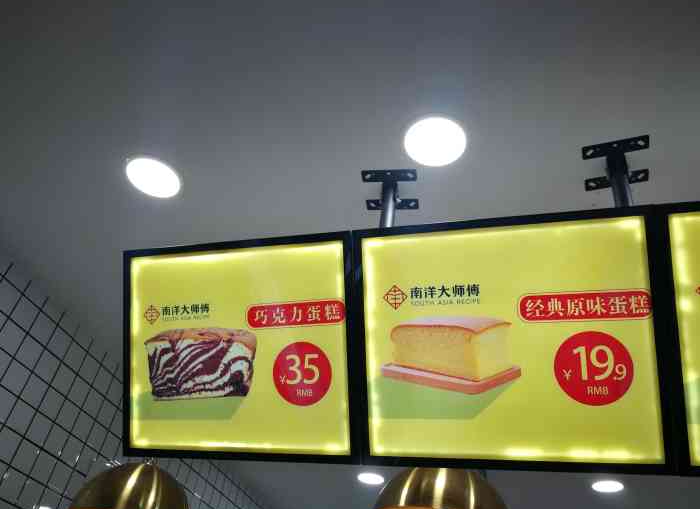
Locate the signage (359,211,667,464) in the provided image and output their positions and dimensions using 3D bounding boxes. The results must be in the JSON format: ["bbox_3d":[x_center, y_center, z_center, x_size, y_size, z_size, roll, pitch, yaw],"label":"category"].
[{"bbox_3d":[0.315,0.181,1.140,0.587,0.484,0.040,-4,-6,15],"label":"signage"}]

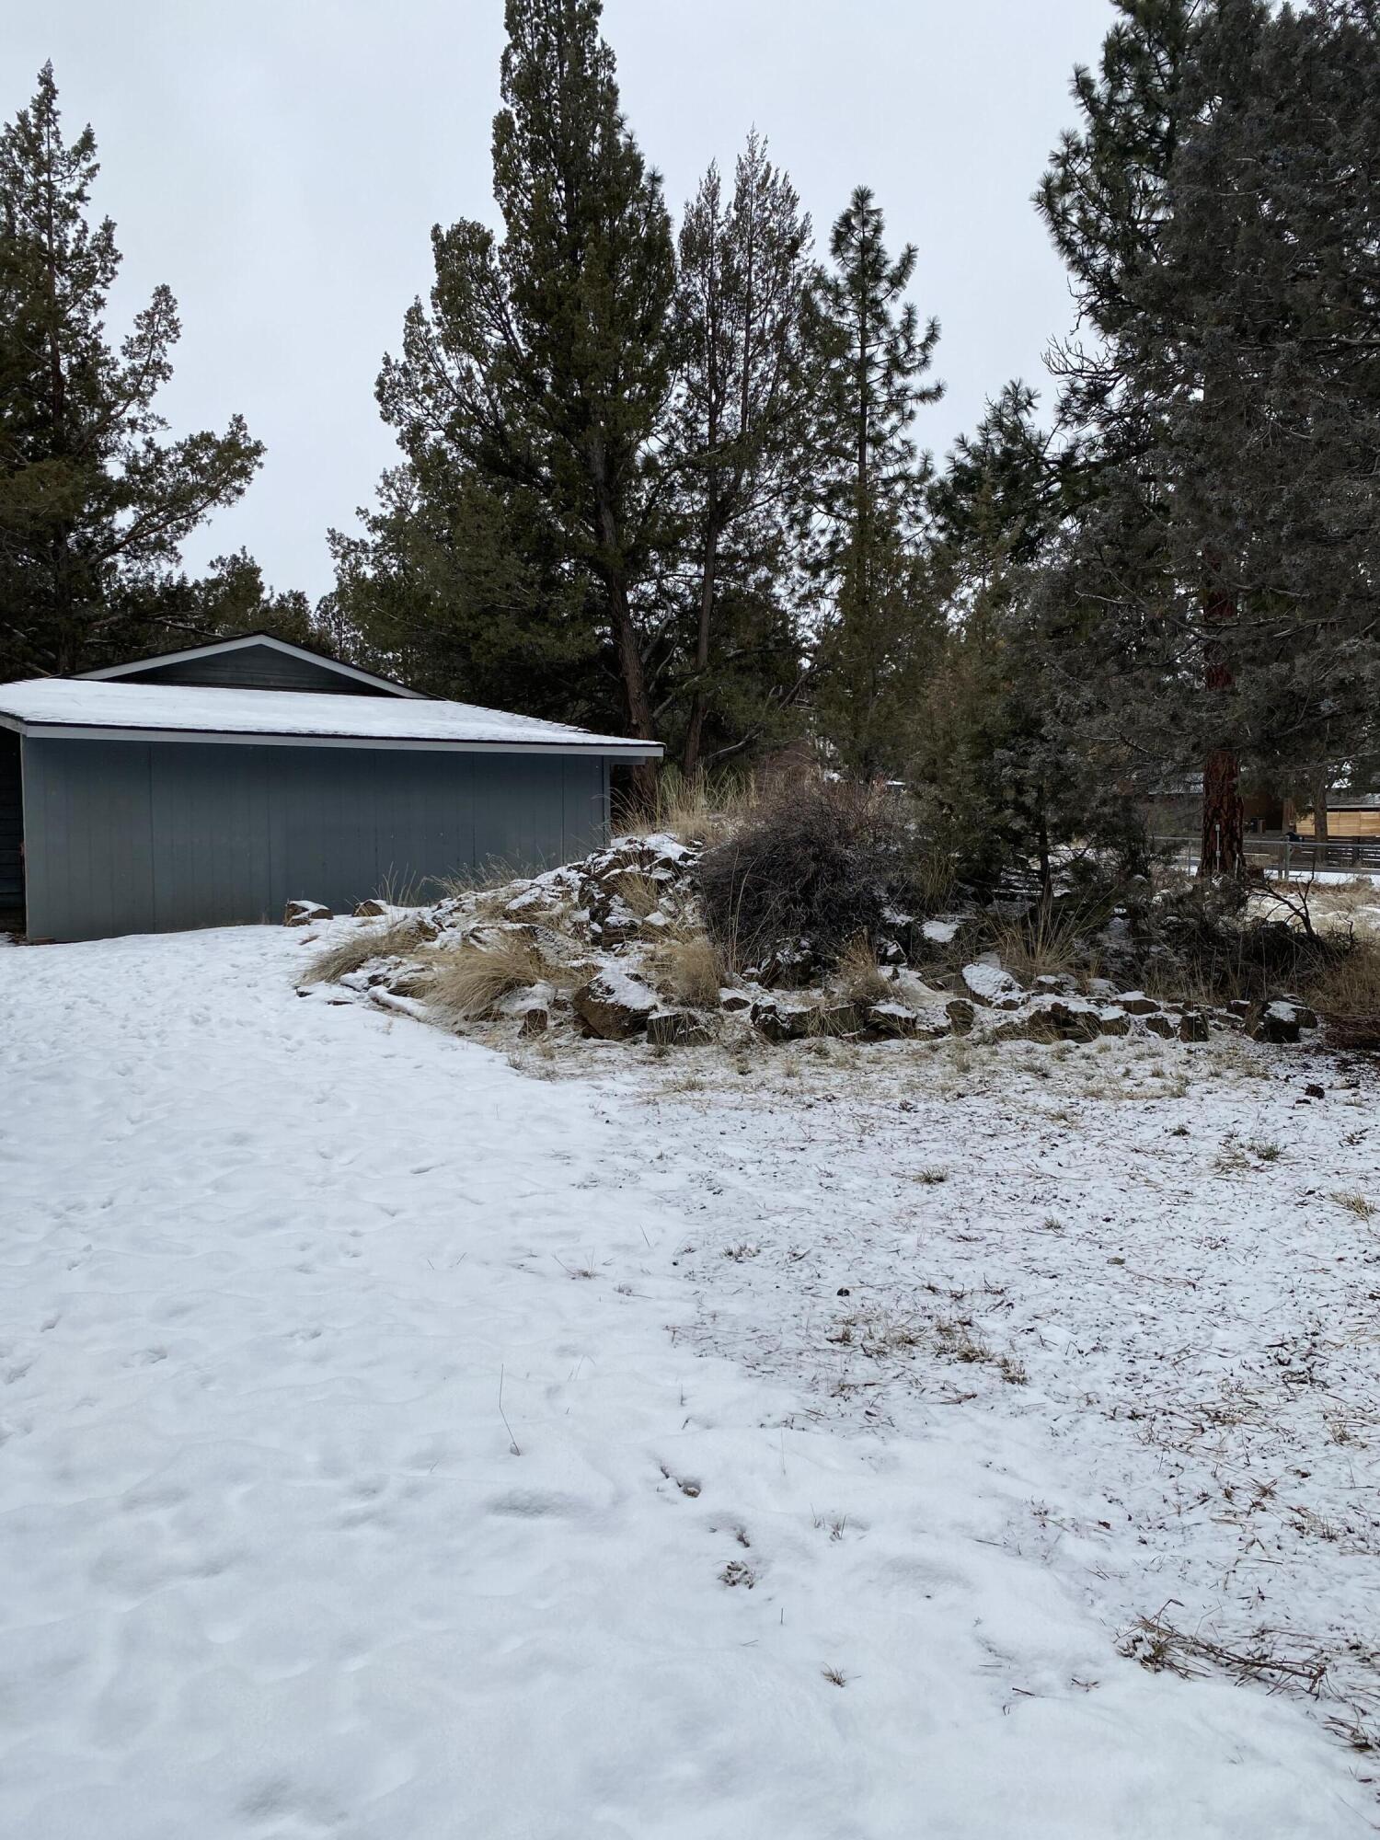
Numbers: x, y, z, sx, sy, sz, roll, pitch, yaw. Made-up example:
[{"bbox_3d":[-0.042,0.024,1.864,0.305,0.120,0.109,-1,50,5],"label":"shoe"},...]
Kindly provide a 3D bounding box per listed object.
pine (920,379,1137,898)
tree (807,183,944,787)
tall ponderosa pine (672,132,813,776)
[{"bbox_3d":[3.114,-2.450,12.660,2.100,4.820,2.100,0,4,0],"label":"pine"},{"bbox_3d":[2.735,-6.181,21.120,2.400,9.730,2.400,0,4,0],"label":"tree"},{"bbox_3d":[0.819,-6.741,21.582,2.600,10.700,2.600,0,4,0],"label":"tall ponderosa pine"}]

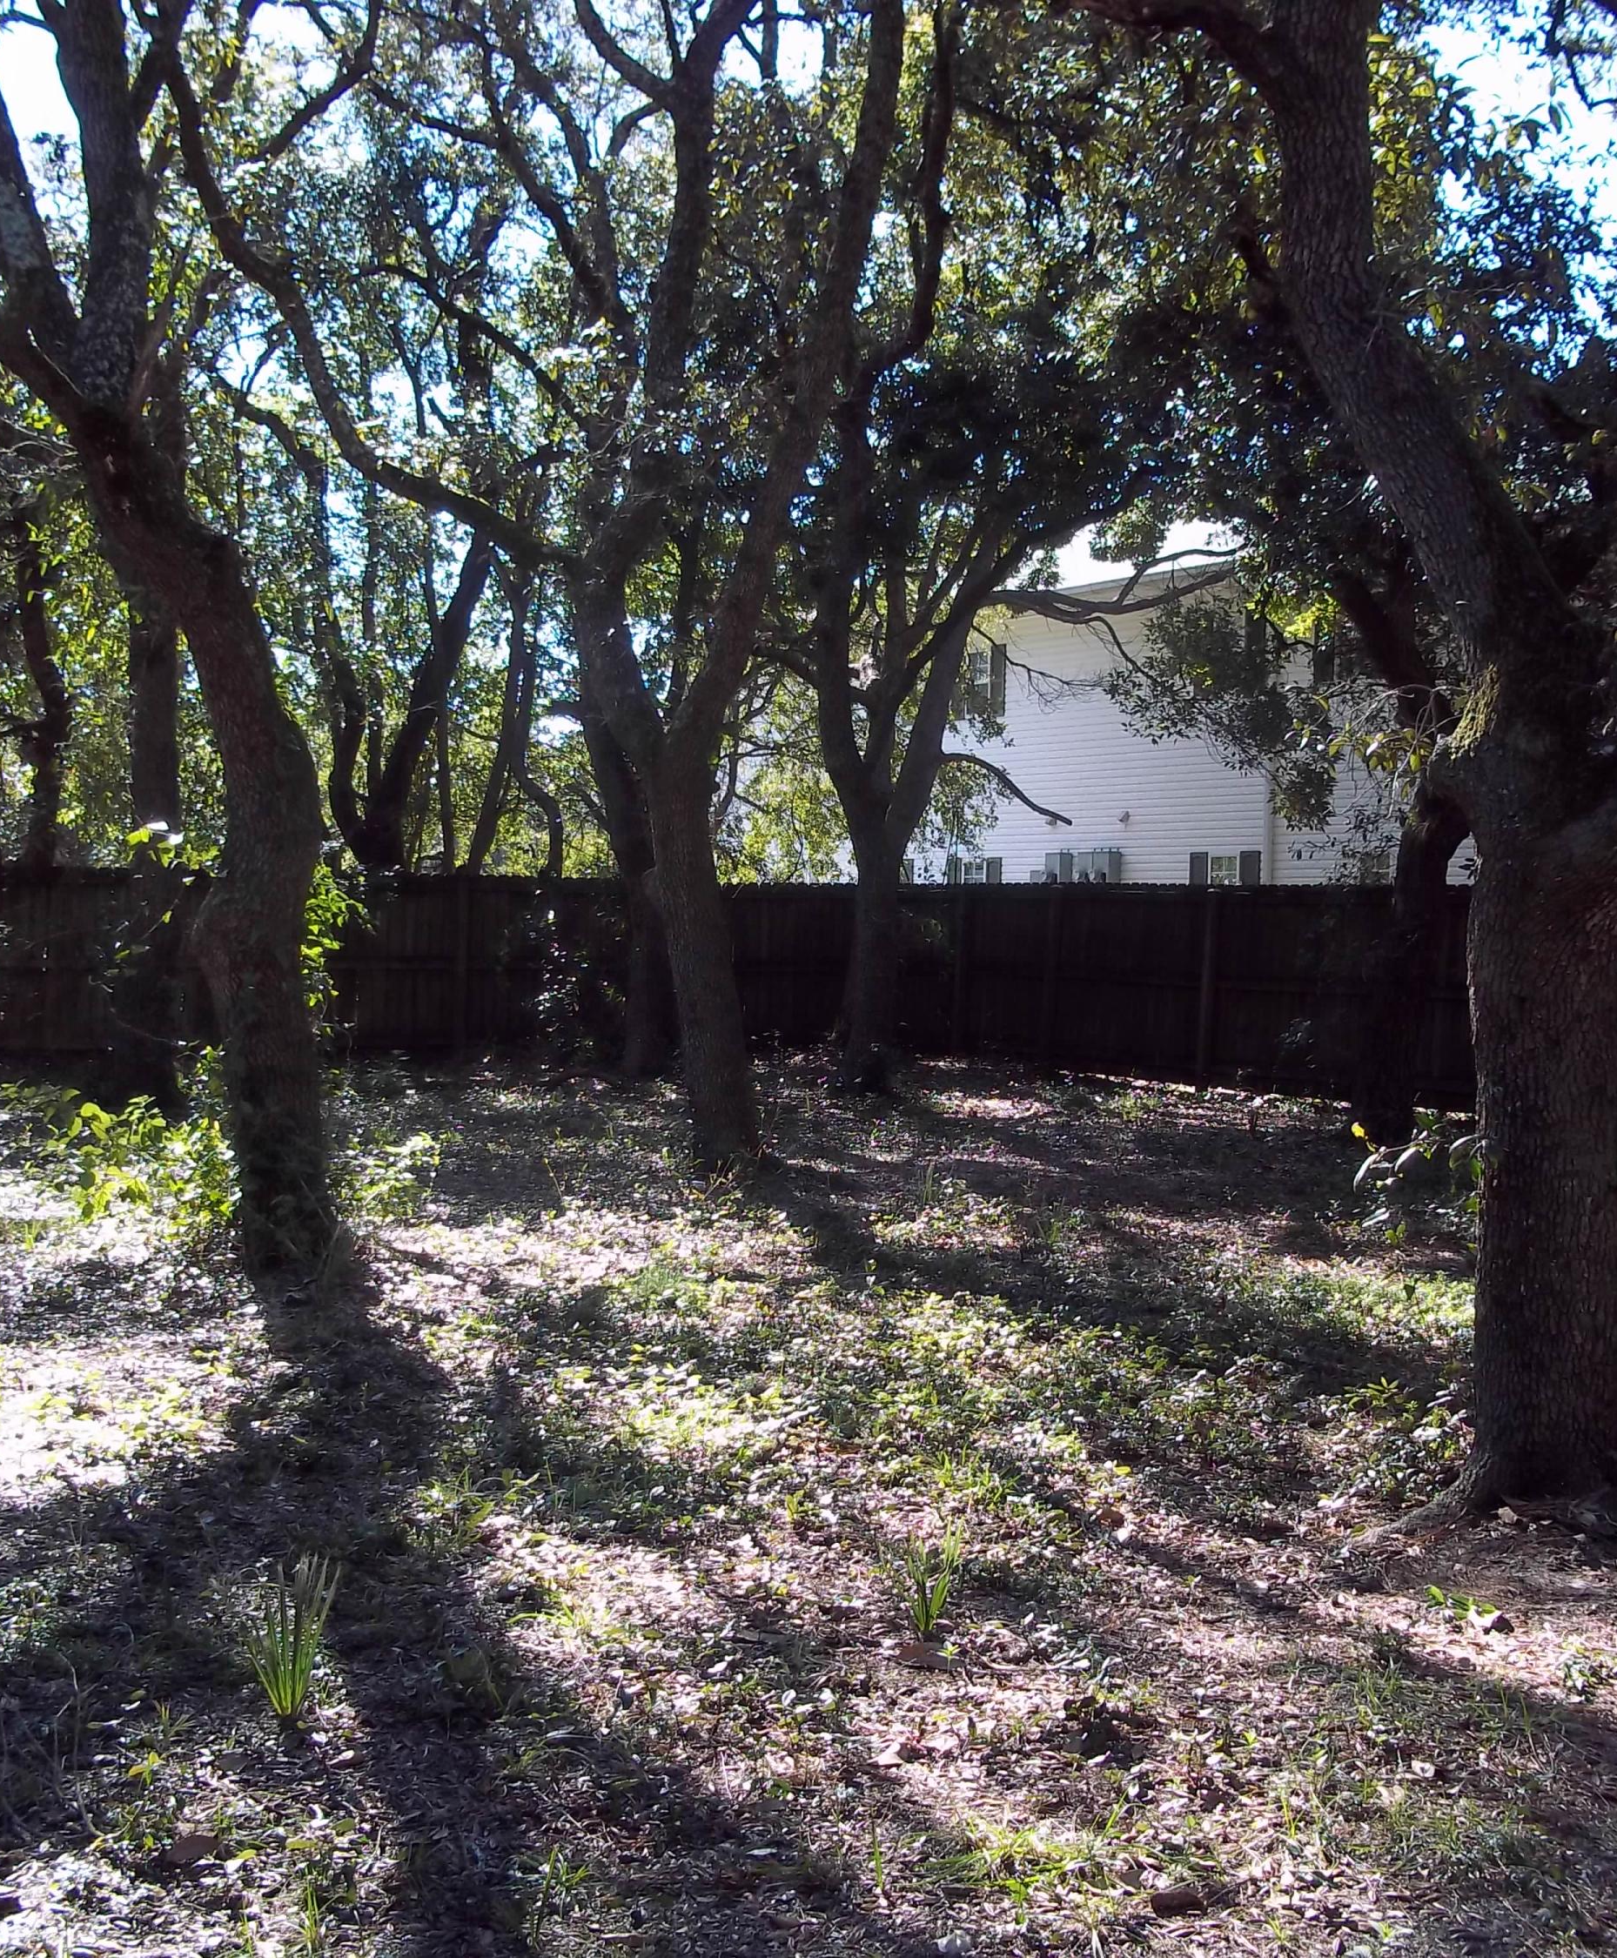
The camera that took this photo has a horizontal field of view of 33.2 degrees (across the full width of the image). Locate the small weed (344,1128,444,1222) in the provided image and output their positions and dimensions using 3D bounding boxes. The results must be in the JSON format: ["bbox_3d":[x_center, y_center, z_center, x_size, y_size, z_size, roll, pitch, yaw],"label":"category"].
[{"bbox_3d":[-1.989,0.939,13.022,0.446,0.422,0.424,1,2,-9],"label":"small weed"}]

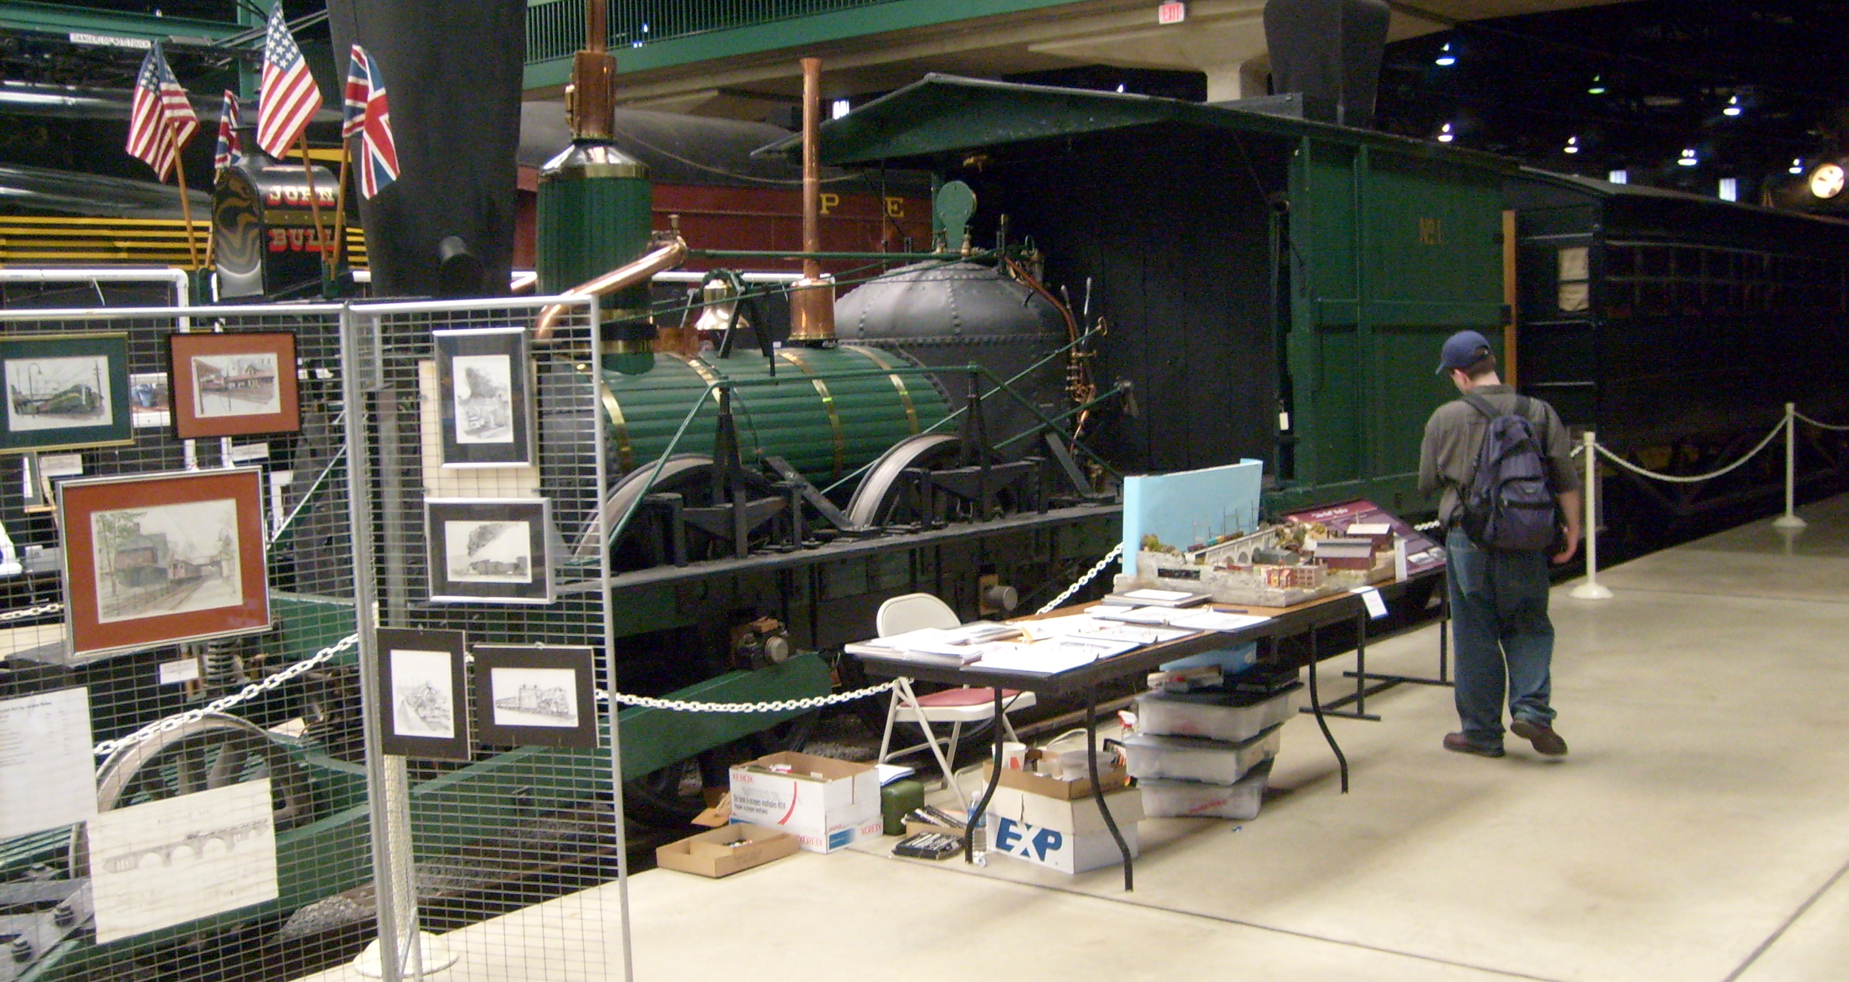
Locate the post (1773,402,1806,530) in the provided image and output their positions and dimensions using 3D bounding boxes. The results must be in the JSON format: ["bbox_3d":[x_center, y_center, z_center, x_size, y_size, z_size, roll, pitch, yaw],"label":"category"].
[{"bbox_3d":[7.179,-0.234,15.495,0.280,1.010,0.280,-2,4,0],"label":"post"}]

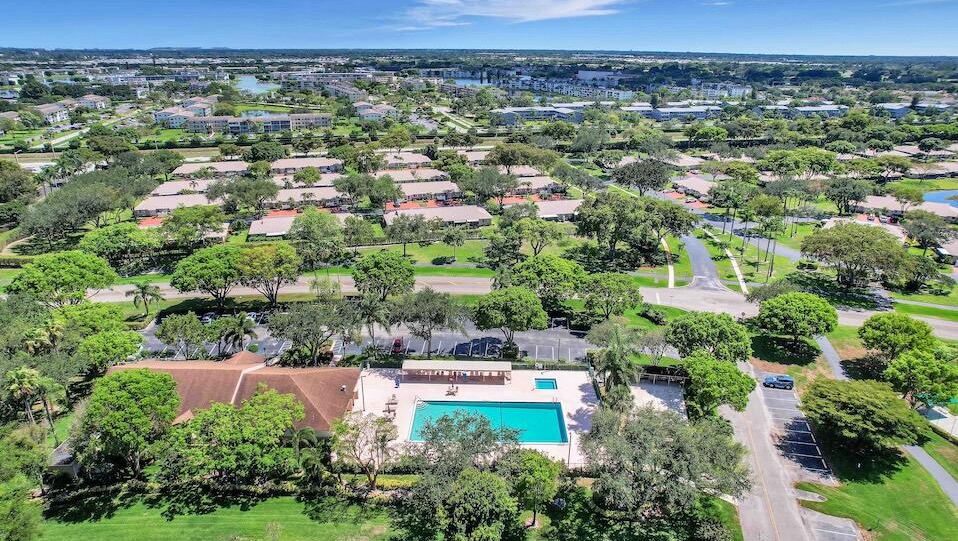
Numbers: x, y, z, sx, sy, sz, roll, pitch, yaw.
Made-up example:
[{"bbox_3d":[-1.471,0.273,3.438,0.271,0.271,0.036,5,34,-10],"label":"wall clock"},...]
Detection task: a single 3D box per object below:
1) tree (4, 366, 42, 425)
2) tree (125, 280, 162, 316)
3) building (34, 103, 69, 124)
[{"bbox_3d":[-68.960,19.810,89.320,5.300,10.600,5.300,0,21,0],"label":"tree"},{"bbox_3d":[-73.050,6.430,128.750,8.200,7.600,7.800,0,21,0],"label":"tree"},{"bbox_3d":[-340.530,-122.670,458.780,20.000,11.000,36.000,2,21,5],"label":"building"}]

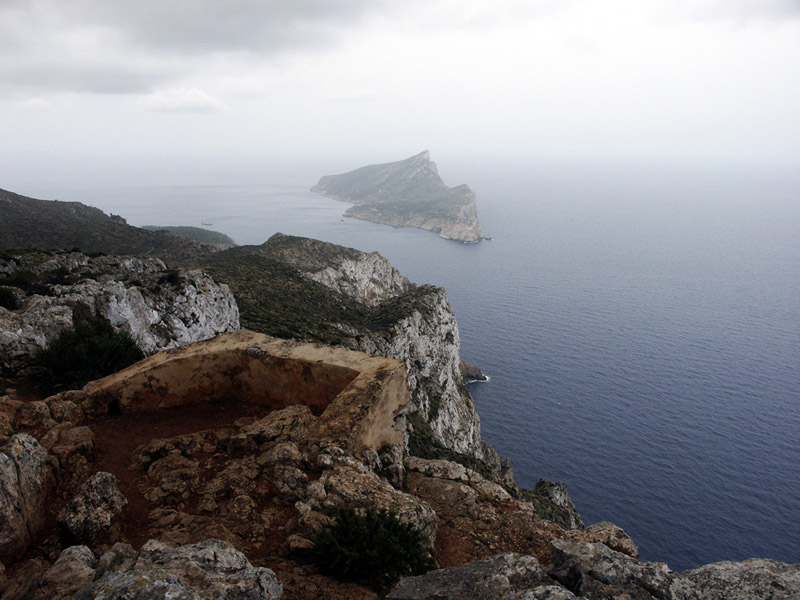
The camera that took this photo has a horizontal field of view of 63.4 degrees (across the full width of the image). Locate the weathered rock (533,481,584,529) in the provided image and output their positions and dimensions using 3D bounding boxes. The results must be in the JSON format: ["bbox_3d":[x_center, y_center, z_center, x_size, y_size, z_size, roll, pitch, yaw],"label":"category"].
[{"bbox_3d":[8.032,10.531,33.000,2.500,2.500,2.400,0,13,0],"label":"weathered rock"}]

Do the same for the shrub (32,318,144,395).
[{"bbox_3d":[-5.103,0.942,10.600,1.800,1.250,1.600,0,13,0],"label":"shrub"}]

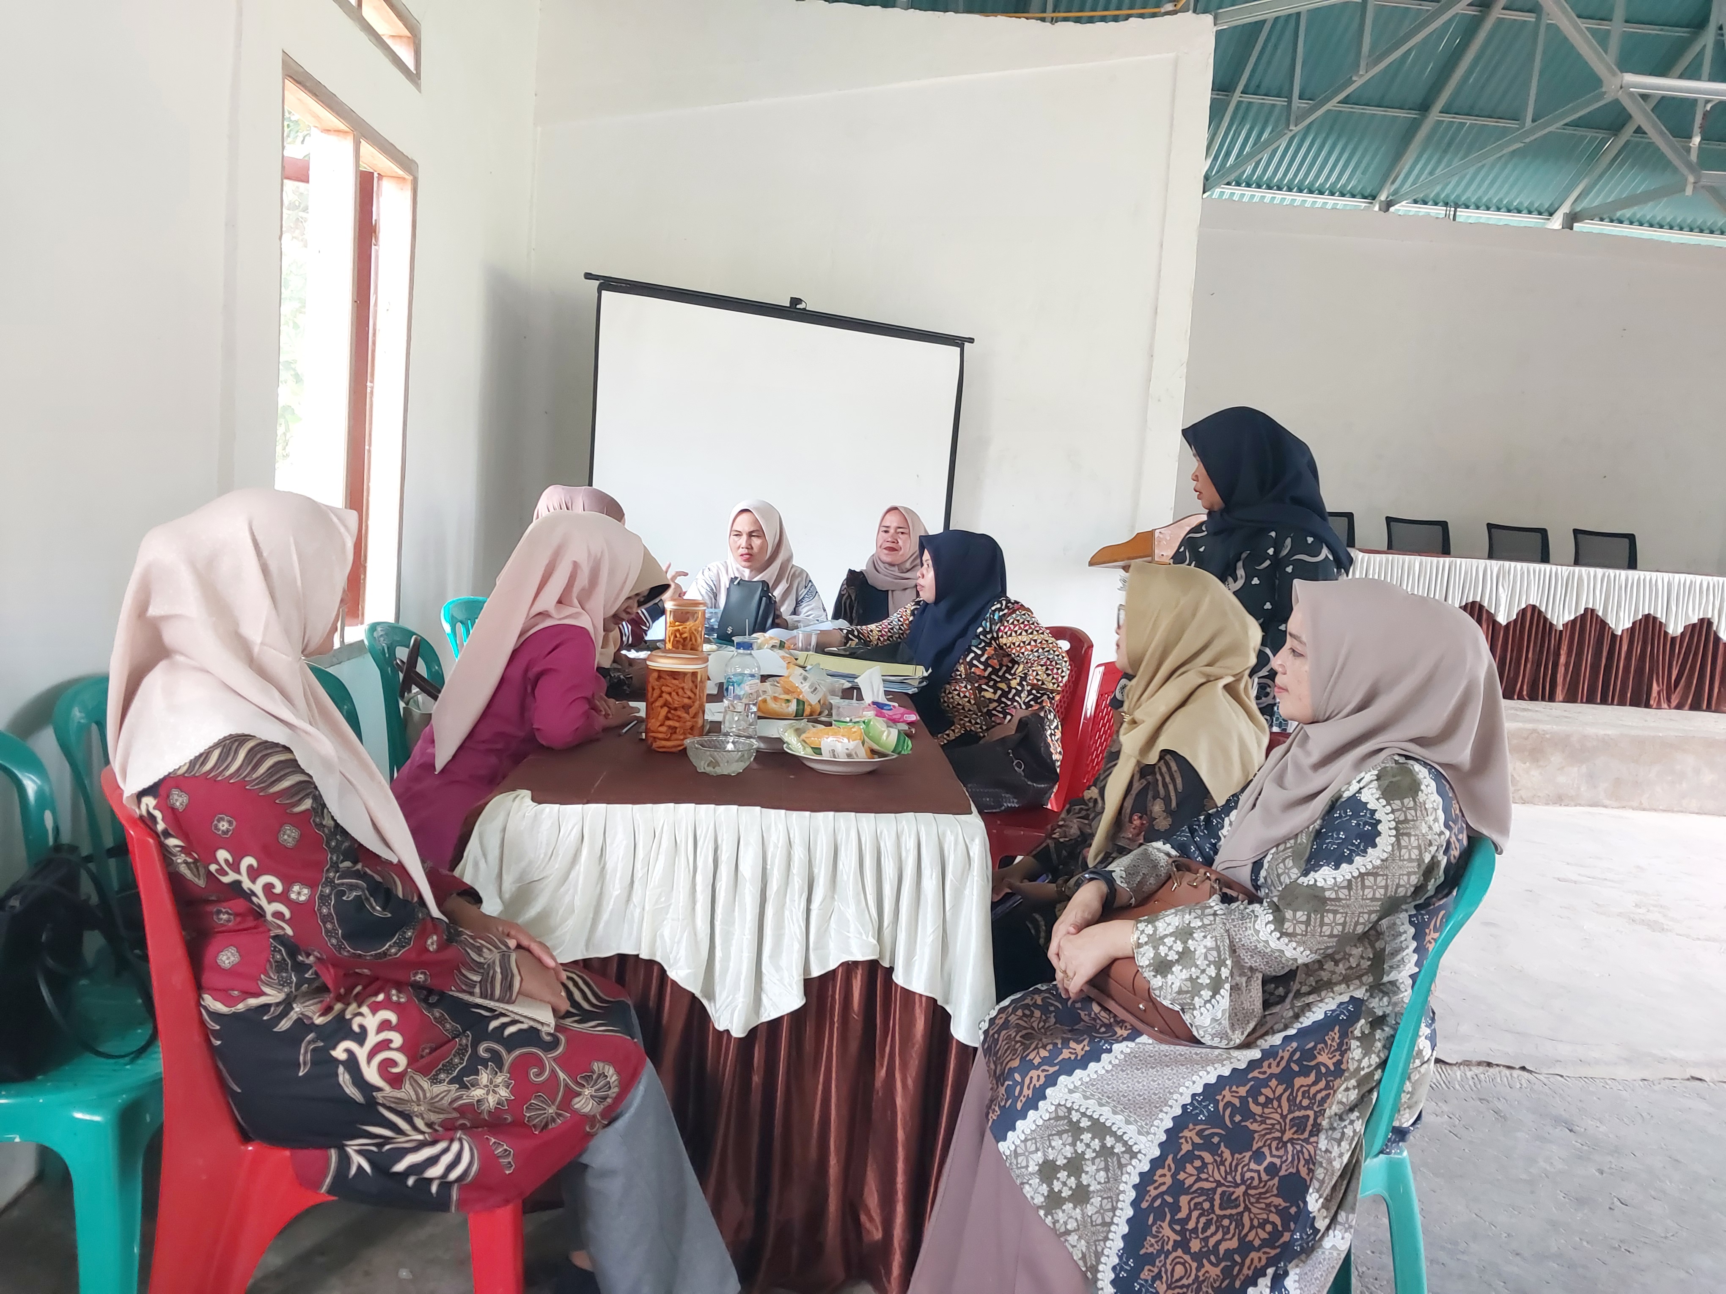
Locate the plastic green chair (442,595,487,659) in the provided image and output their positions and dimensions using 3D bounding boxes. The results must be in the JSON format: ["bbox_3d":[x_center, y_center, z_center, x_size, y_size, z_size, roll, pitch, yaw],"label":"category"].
[{"bbox_3d":[-1.091,0.277,4.976,0.500,0.840,0.460,7,6,28],"label":"plastic green chair"}]

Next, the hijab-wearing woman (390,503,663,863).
[{"bbox_3d":[-0.662,0.306,3.148,0.660,1.190,0.520,4,6,-2],"label":"hijab-wearing woman"}]

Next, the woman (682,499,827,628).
[{"bbox_3d":[-0.379,0.118,5.087,0.500,1.230,0.680,4,6,2],"label":"woman"}]

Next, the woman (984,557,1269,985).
[{"bbox_3d":[0.535,0.397,3.149,0.660,1.170,0.500,4,6,4],"label":"woman"}]

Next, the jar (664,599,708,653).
[{"bbox_3d":[-0.499,-0.028,4.170,0.118,0.180,0.118,4,6,0],"label":"jar"}]

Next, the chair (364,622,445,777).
[{"bbox_3d":[-1.058,0.377,3.961,0.500,0.840,0.460,5,6,16],"label":"chair"}]

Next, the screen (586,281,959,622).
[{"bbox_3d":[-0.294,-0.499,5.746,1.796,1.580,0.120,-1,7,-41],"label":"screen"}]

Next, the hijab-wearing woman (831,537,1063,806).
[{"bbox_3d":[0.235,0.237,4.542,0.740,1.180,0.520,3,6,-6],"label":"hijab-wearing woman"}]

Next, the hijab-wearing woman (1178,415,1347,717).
[{"bbox_3d":[0.869,0.201,3.530,0.340,1.530,0.440,3,6,-12],"label":"hijab-wearing woman"}]

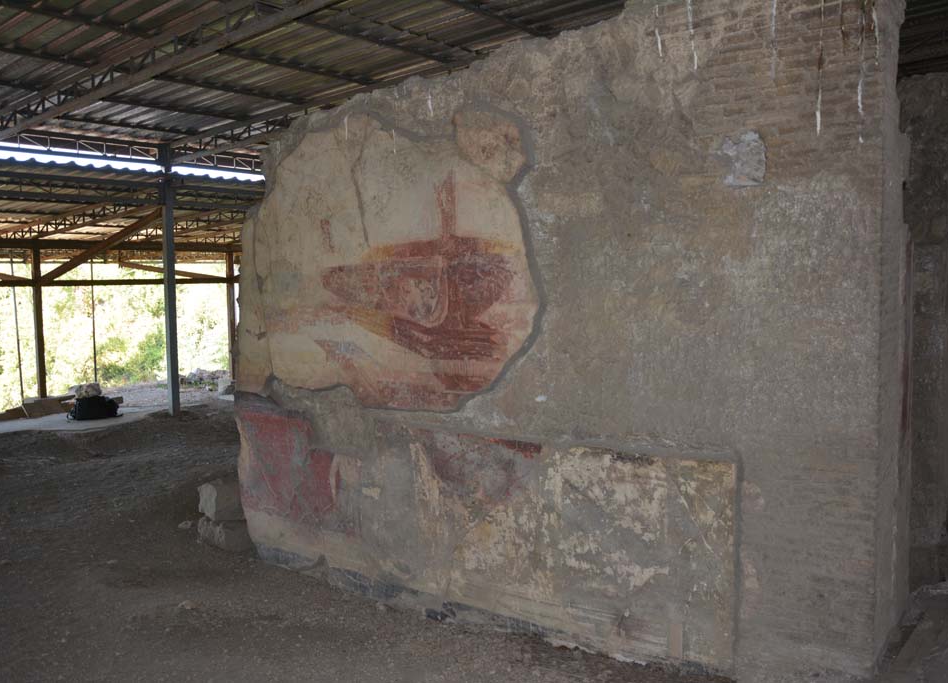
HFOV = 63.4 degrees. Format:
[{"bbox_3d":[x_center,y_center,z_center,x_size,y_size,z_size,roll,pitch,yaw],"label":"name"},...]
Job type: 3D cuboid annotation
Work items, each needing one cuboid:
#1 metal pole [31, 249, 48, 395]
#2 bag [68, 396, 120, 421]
[{"bbox_3d":[-6.480,-0.245,11.431,0.090,2.265,0.090,3,6,45],"label":"metal pole"},{"bbox_3d":[-4.899,0.858,9.912,0.540,0.265,0.280,-3,5,-26],"label":"bag"}]

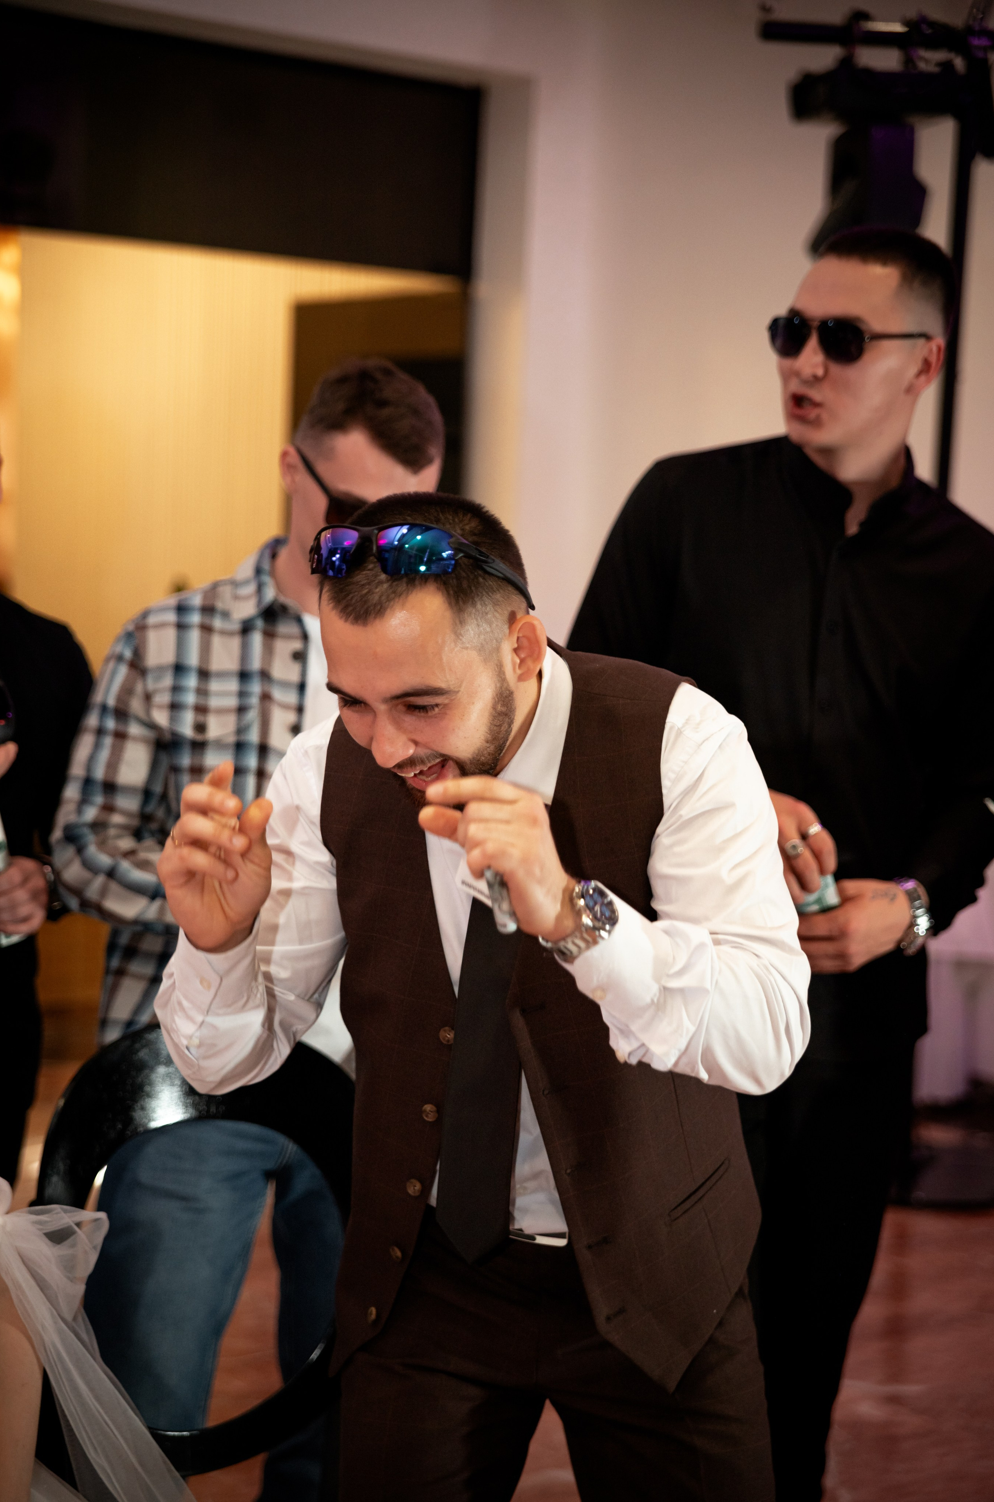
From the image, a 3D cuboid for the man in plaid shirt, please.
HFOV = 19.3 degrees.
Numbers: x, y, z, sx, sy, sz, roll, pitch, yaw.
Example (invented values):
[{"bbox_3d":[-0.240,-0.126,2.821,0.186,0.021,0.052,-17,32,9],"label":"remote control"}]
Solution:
[{"bbox_3d":[-0.273,0.416,3.474,0.530,1.750,0.410,-2,9,-33],"label":"man in plaid shirt"}]

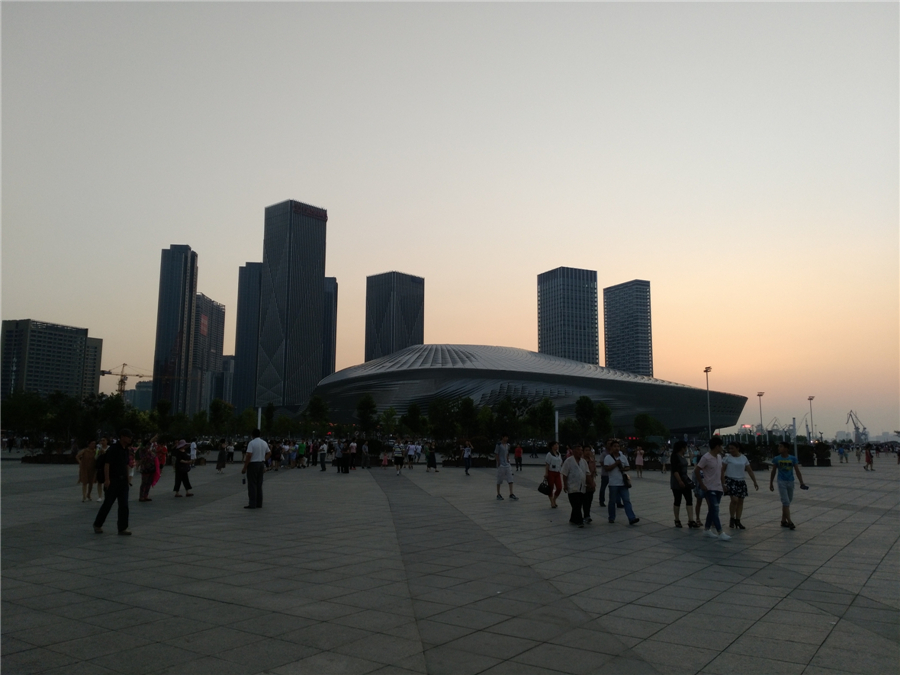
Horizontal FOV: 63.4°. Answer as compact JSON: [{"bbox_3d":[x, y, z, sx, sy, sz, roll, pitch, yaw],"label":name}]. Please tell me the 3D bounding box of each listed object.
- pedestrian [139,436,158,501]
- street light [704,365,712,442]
[{"bbox_3d":[-7.958,3.458,19.318,0.473,1.712,0.492,2,-8,-15],"label":"pedestrian"},{"bbox_3d":[35.597,10.006,99.504,1.100,12.000,0.800,-4,-9,30],"label":"street light"}]

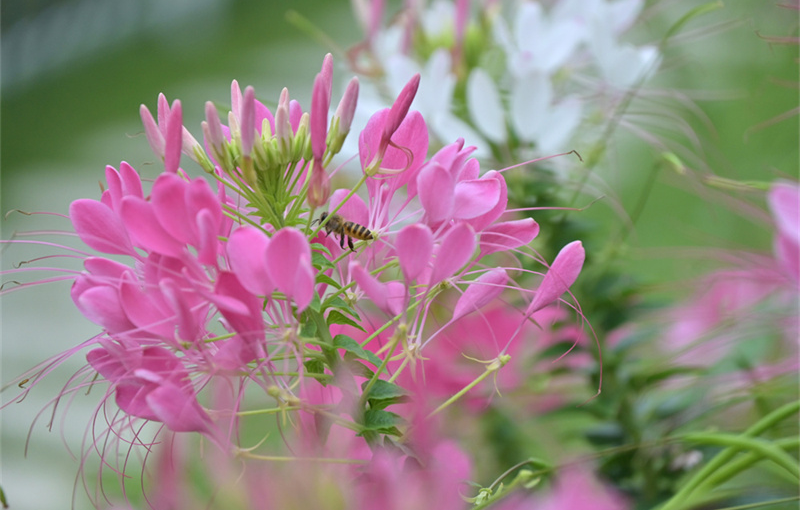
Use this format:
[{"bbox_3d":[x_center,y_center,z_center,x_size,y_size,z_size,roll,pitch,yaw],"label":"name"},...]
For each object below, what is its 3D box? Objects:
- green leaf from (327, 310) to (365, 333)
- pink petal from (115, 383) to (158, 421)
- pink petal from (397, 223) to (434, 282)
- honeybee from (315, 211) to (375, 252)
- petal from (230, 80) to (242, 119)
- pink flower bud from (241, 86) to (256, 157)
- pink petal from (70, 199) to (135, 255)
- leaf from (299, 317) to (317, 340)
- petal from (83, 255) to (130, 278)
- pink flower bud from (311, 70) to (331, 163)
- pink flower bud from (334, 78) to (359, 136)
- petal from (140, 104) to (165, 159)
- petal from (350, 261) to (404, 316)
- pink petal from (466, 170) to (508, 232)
[{"bbox_3d":[-0.012,0.015,1.050,0.010,0.004,0.005,24,17,0],"label":"green leaf"},{"bbox_3d":[-0.060,0.034,1.085,0.012,0.008,0.005,27,0,0],"label":"pink petal"},{"bbox_3d":[0.004,-0.001,1.190,0.009,0.016,0.005,6,11,-6],"label":"pink petal"},{"bbox_3d":[-0.013,-0.005,1.050,0.014,0.007,0.006,21,3,-3],"label":"honeybee"},{"bbox_3d":[-0.038,-0.036,1.095,0.003,0.011,0.003,-5,0,0],"label":"petal"},{"bbox_3d":[-0.035,-0.030,1.065,0.003,0.017,0.003,1,6,0],"label":"pink flower bud"},{"bbox_3d":[-0.075,-0.007,1.180,0.020,0.011,0.005,38,-6,-6],"label":"pink petal"},{"bbox_3d":[-0.024,0.019,1.205,0.004,0.006,0.003,9,-12,11],"label":"leaf"},{"bbox_3d":[-0.066,0.003,1.050,0.011,0.004,0.007,13,23,1],"label":"petal"},{"bbox_3d":[-0.019,-0.032,1.090,0.004,0.021,0.004,1,6,0],"label":"pink flower bud"},{"bbox_3d":[-0.011,-0.032,0.995,0.003,0.013,0.003,14,0,0],"label":"pink flower bud"},{"bbox_3d":[-0.053,-0.026,0.995,0.003,0.012,0.003,-21,0,0],"label":"petal"},{"bbox_3d":[-0.006,0.009,1.205,0.008,0.018,0.007,-43,6,-17],"label":"petal"},{"bbox_3d":[0.019,-0.012,1.000,0.007,0.014,0.003,22,0,0],"label":"pink petal"}]

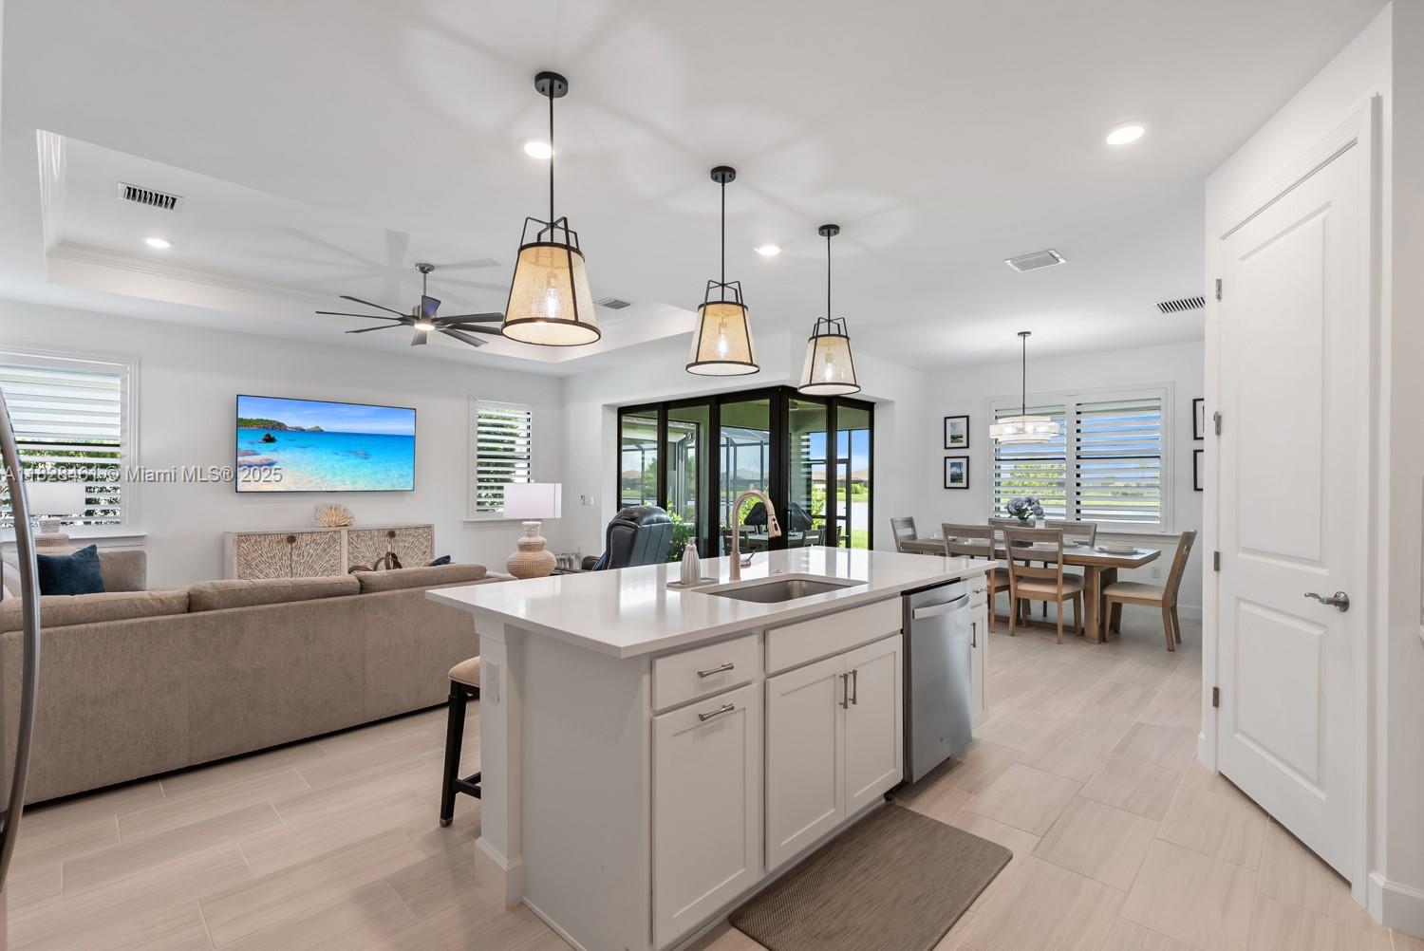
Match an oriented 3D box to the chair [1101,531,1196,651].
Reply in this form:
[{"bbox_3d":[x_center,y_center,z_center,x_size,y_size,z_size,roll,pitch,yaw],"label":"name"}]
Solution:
[{"bbox_3d":[3.655,0.911,5.261,0.590,0.950,0.470,0,-1,44],"label":"chair"}]

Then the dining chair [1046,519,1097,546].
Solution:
[{"bbox_3d":[3.465,0.940,6.243,0.470,0.960,0.580,0,-1,45],"label":"dining chair"}]

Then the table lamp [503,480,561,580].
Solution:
[{"bbox_3d":[-1.339,0.427,4.720,0.420,0.740,0.420,0,-1,45],"label":"table lamp"}]

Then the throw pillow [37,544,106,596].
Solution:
[{"bbox_3d":[-4.298,0.657,4.200,0.150,0.430,0.430,-13,-2,8],"label":"throw pillow"}]

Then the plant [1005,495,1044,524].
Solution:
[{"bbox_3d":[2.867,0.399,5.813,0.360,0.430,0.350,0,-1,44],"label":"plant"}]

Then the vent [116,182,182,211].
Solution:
[{"bbox_3d":[-3.514,-1.733,3.965,0.300,0.025,0.310,0,-1,45],"label":"vent"}]

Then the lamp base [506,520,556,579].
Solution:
[{"bbox_3d":[-1.343,0.566,4.720,0.370,0.460,0.370,0,-1,45],"label":"lamp base"}]

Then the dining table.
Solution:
[{"bbox_3d":[2.862,1.013,5.779,1.920,0.740,0.970,0,-1,44],"label":"dining table"}]

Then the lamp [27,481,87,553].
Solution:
[{"bbox_3d":[-5.322,0.428,5.100,0.420,0.740,0.420,0,-1,45],"label":"lamp"}]

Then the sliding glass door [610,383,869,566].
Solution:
[{"bbox_3d":[0.364,0.246,8.015,2.800,2.260,1.850,0,-1,44],"label":"sliding glass door"}]

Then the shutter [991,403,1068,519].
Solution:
[{"bbox_3d":[3.718,-0.167,7.433,0.890,1.414,0.060,0,-1,45],"label":"shutter"}]

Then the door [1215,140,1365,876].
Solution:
[{"bbox_3d":[2.221,0.123,2.478,0.045,2.430,0.885,0,-1,16],"label":"door"}]

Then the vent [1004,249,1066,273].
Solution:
[{"bbox_3d":[2.140,-1.405,4.179,0.300,0.025,0.305,0,-1,45],"label":"vent"}]

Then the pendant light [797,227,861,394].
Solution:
[{"bbox_3d":[0.675,-0.952,3.651,0.360,0.942,0.360,0,-1,0],"label":"pendant light"}]

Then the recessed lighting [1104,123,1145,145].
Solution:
[{"bbox_3d":[1.732,-1.424,2.654,0.168,0.020,0.168,0,-1,45],"label":"recessed lighting"}]

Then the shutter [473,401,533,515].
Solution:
[{"bbox_3d":[-2.711,-0.208,8.225,0.070,1.470,0.870,0,-1,44],"label":"shutter"}]

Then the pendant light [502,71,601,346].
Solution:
[{"bbox_3d":[-0.575,-0.963,2.272,0.345,0.918,0.345,0,-1,0],"label":"pendant light"}]

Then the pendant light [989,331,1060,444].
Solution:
[{"bbox_3d":[2.971,-0.838,6.027,0.660,1.038,0.660,0,-1,44],"label":"pendant light"}]

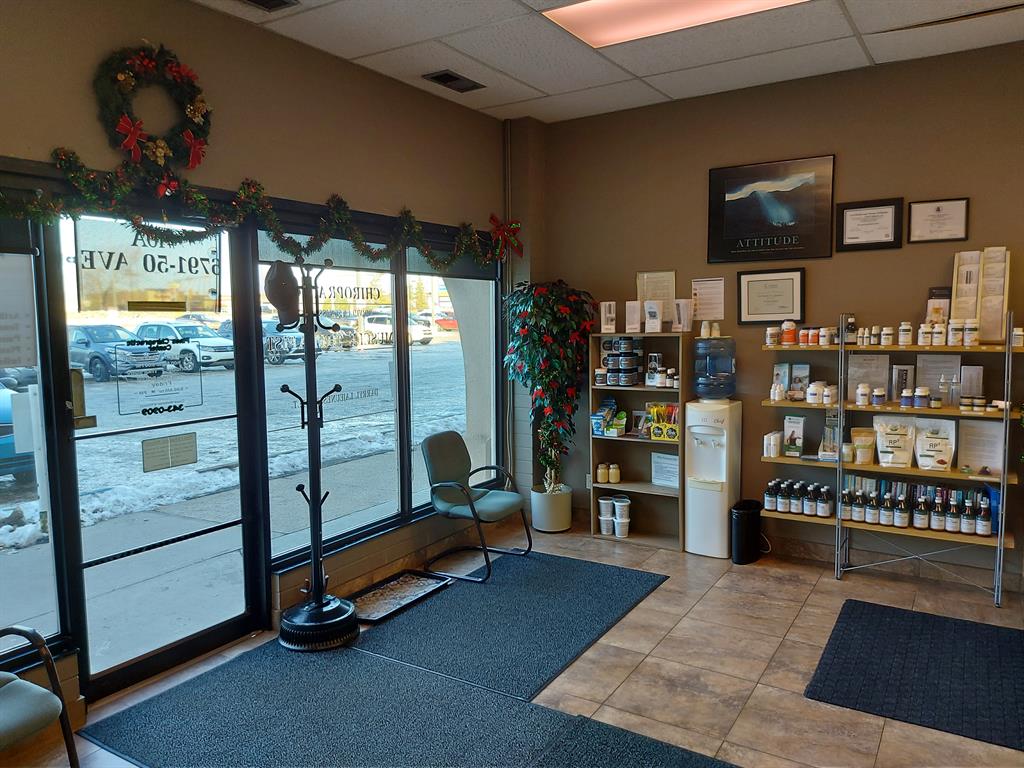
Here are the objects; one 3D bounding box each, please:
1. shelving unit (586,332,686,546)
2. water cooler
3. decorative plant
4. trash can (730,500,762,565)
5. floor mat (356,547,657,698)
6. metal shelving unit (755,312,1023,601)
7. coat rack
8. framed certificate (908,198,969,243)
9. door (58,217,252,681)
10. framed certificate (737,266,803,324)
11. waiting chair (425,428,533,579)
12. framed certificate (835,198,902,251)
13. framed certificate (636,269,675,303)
[{"bbox_3d":[0.942,0.390,5.068,0.690,1.480,0.270,3,7,33],"label":"shelving unit"},{"bbox_3d":[1.365,0.421,4.802,0.305,1.460,0.310,3,7,33],"label":"water cooler"},{"bbox_3d":[0.281,0.020,5.316,0.680,1.600,0.600,2,7,33],"label":"decorative plant"},{"bbox_3d":[1.566,0.991,4.737,0.190,0.360,0.250,2,7,33],"label":"trash can"},{"bbox_3d":[0.058,1.244,3.971,1.110,0.010,1.680,3,7,33],"label":"floor mat"},{"bbox_3d":[2.216,0.391,4.264,1.345,1.620,0.260,2,7,33],"label":"metal shelving unit"},{"bbox_3d":[-1.034,0.347,3.681,0.430,1.965,0.430,2,7,33],"label":"coat rack"},{"bbox_3d":[2.454,-0.939,4.090,0.298,0.237,0.020,3,7,33],"label":"framed certificate"},{"bbox_3d":[-1.598,0.272,3.289,0.060,2.070,0.880,3,7,33],"label":"door"},{"bbox_3d":[1.685,-0.566,4.627,0.422,0.346,0.025,2,7,33],"label":"framed certificate"},{"bbox_3d":[-0.217,0.768,4.604,0.600,0.840,0.560,2,6,26],"label":"waiting chair"},{"bbox_3d":[2.151,-0.953,4.277,0.356,0.290,0.025,2,7,33],"label":"framed certificate"},{"bbox_3d":[1.027,-0.618,5.057,0.282,0.361,0.018,2,7,33],"label":"framed certificate"}]

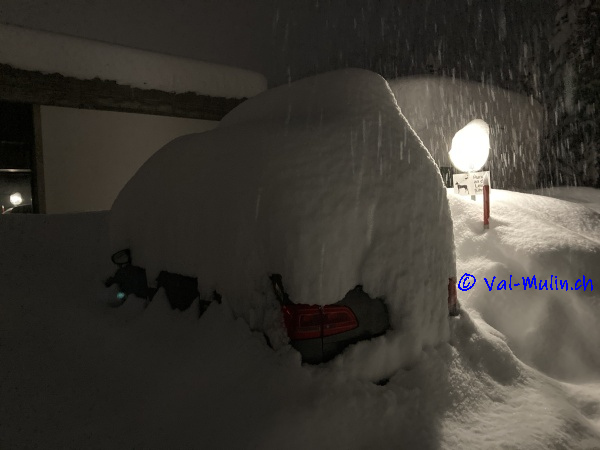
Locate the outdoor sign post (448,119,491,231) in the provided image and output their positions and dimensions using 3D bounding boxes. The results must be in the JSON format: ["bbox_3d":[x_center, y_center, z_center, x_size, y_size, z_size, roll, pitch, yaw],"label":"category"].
[{"bbox_3d":[1.716,-0.511,20.000,0.420,1.150,0.350,0,6,11],"label":"outdoor sign post"}]

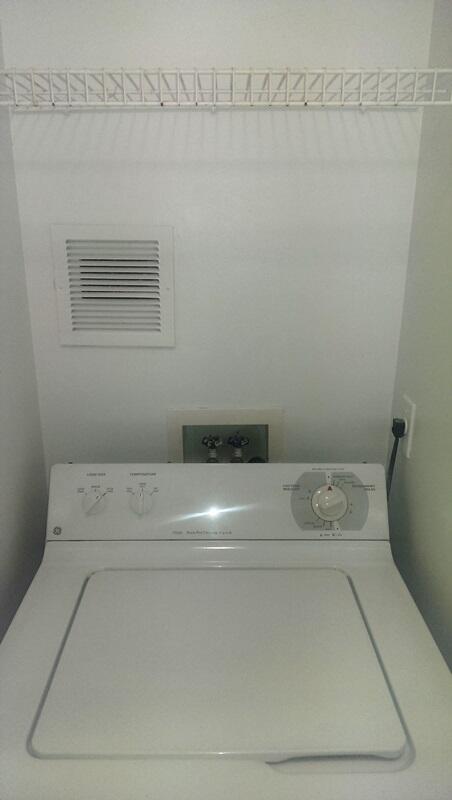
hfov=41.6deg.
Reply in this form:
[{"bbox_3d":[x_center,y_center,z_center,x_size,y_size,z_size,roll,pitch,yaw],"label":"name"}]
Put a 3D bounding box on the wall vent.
[{"bbox_3d":[-0.230,-0.231,1.233,0.248,0.248,0.014,0,18,-1],"label":"wall vent"}]

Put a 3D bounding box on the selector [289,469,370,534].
[{"bbox_3d":[0.212,0.204,1.191,0.159,0.119,0.034,0,-6,-1],"label":"selector"}]

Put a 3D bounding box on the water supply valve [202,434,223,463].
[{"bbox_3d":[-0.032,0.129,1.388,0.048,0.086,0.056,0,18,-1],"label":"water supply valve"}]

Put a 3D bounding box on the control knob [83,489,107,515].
[{"bbox_3d":[-0.263,0.204,1.190,0.048,0.052,0.024,0,-6,-1],"label":"control knob"}]

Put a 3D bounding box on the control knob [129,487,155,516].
[{"bbox_3d":[-0.169,0.205,1.191,0.050,0.056,0.024,0,-6,-1],"label":"control knob"}]

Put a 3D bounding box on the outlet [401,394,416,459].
[{"bbox_3d":[0.372,0.054,1.228,0.008,0.115,0.071,0,18,-1],"label":"outlet"}]

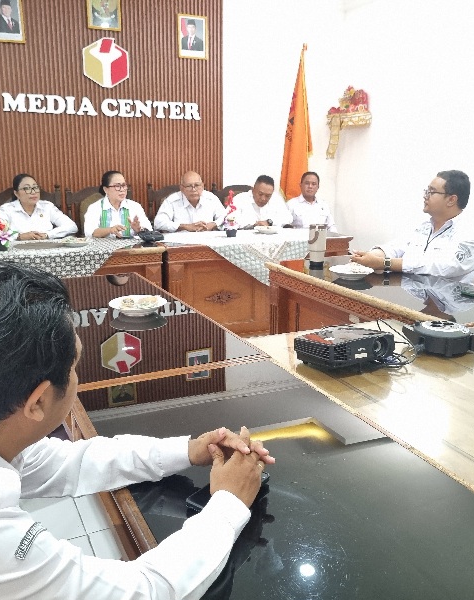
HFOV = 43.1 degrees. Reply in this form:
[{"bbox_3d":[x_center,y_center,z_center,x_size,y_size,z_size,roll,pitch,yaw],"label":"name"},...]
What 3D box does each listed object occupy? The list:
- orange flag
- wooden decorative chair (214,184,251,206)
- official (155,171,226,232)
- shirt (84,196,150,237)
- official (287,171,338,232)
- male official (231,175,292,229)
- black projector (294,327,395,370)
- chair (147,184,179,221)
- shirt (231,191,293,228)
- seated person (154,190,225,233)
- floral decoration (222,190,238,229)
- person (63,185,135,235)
[{"bbox_3d":[0.624,-1.798,6.291,0.360,1.640,0.230,-6,15,-25],"label":"orange flag"},{"bbox_3d":[0.141,-0.518,5.638,0.570,1.130,0.580,-6,15,-25],"label":"wooden decorative chair"},{"bbox_3d":[-0.354,-0.474,5.201,0.570,1.235,0.680,-5,15,-23],"label":"official"},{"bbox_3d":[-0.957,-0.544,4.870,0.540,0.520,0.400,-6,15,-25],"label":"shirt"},{"bbox_3d":[0.766,-0.637,5.934,0.520,1.220,0.750,-3,14,-13],"label":"official"},{"bbox_3d":[0.287,-0.528,5.529,0.540,1.200,0.680,-6,15,-26],"label":"male official"},{"bbox_3d":[0.368,0.163,2.069,0.275,0.082,0.212,-8,11,-31],"label":"black projector"},{"bbox_3d":[-0.380,-0.427,5.233,0.610,1.130,0.580,-6,15,-26],"label":"chair"},{"bbox_3d":[0.260,-0.717,5.546,0.540,0.620,0.420,-6,15,-26],"label":"shirt"},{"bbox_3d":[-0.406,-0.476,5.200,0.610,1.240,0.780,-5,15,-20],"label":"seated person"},{"bbox_3d":[-0.036,-0.662,4.655,0.140,0.355,0.140,-6,15,-25],"label":"floral decoration"},{"bbox_3d":[-0.955,-0.416,4.917,0.540,1.240,0.680,-9,17,-36],"label":"person"}]

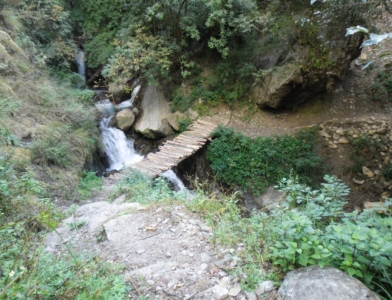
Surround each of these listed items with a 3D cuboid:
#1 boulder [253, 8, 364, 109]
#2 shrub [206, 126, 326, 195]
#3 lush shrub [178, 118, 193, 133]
[{"bbox_3d":[3.857,-3.332,11.300,3.400,3.000,2.700,3,20,9],"label":"boulder"},{"bbox_3d":[1.805,0.262,8.600,3.000,1.650,1.200,2,20,5],"label":"shrub"},{"bbox_3d":[-0.330,-0.770,9.800,0.420,0.400,0.380,0,20,0],"label":"lush shrub"}]

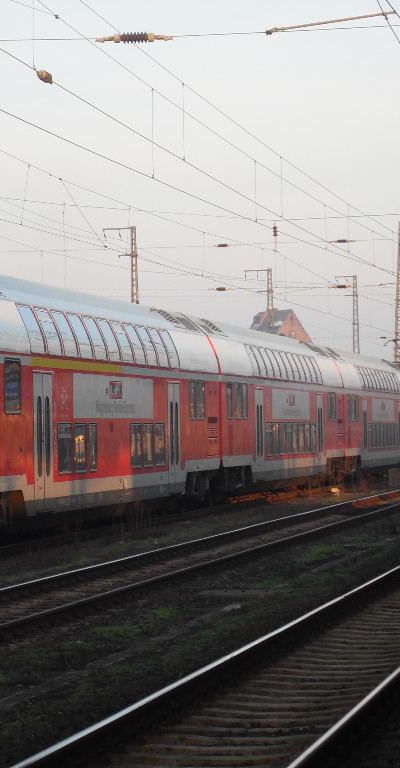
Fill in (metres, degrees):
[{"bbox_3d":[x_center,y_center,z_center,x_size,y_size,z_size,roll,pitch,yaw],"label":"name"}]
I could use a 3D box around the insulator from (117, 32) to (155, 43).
[{"bbox_3d":[-0.677,-3.614,31.500,0.410,0.118,0.118,-1,-1,9],"label":"insulator"}]

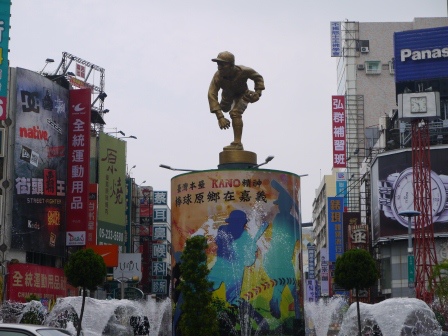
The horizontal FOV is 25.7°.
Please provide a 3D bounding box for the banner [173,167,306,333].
[{"bbox_3d":[0.375,2.580,28.941,3.870,4.650,3.870,0,-9,0],"label":"banner"}]

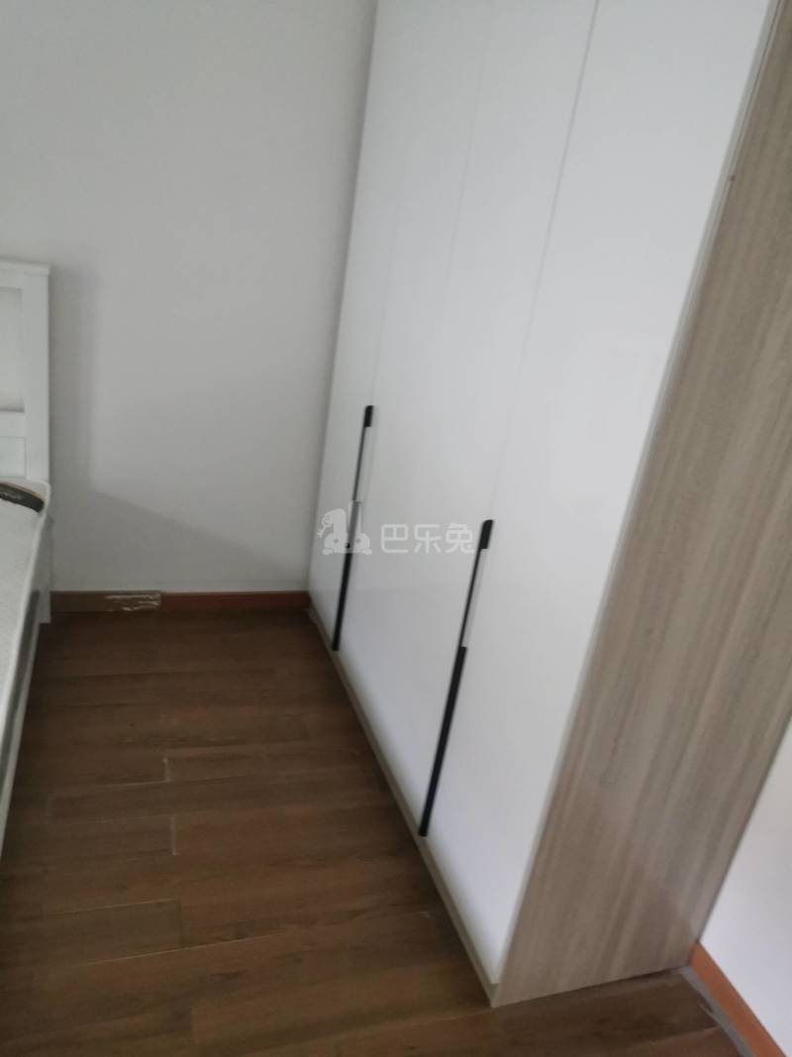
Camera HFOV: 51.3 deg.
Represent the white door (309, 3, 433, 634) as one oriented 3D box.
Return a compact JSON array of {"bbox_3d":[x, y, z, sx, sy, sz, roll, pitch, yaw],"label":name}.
[{"bbox_3d":[-0.105,-0.661,2.737,0.040,2.209,0.457,0,23,-20],"label":"white door"}]

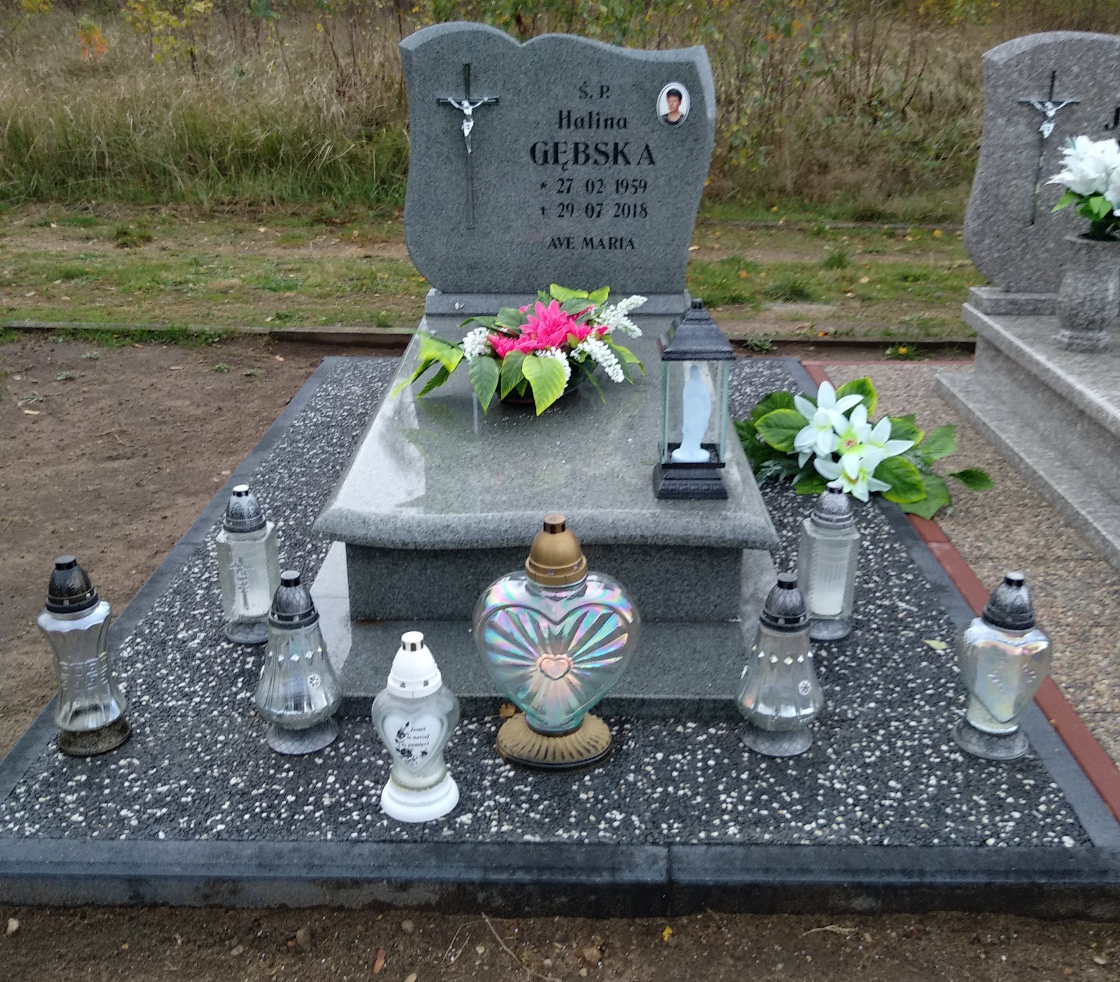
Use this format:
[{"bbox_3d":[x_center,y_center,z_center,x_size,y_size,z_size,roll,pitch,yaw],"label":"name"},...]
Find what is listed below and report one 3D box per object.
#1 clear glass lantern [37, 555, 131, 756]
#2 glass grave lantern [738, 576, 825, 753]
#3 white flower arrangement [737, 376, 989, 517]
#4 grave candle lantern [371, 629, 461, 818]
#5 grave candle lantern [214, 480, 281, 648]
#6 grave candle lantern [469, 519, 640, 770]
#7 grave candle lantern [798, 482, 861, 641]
[{"bbox_3d":[-0.736,0.246,1.729,0.113,0.308,0.112,0,22,0],"label":"clear glass lantern"},{"bbox_3d":[0.343,0.260,1.735,0.132,0.278,0.130,0,22,0],"label":"glass grave lantern"},{"bbox_3d":[0.734,-0.116,2.752,0.570,0.225,0.430,0,22,0],"label":"white flower arrangement"},{"bbox_3d":[-0.203,0.324,1.589,0.122,0.266,0.114,-1,22,-4],"label":"grave candle lantern"},{"bbox_3d":[-0.571,0.131,2.045,0.100,0.288,0.094,-1,22,-3],"label":"grave candle lantern"},{"bbox_3d":[-0.006,0.218,1.707,0.252,0.376,0.158,0,22,0],"label":"grave candle lantern"},{"bbox_3d":[0.496,0.126,2.058,0.096,0.288,0.092,0,22,0],"label":"grave candle lantern"}]

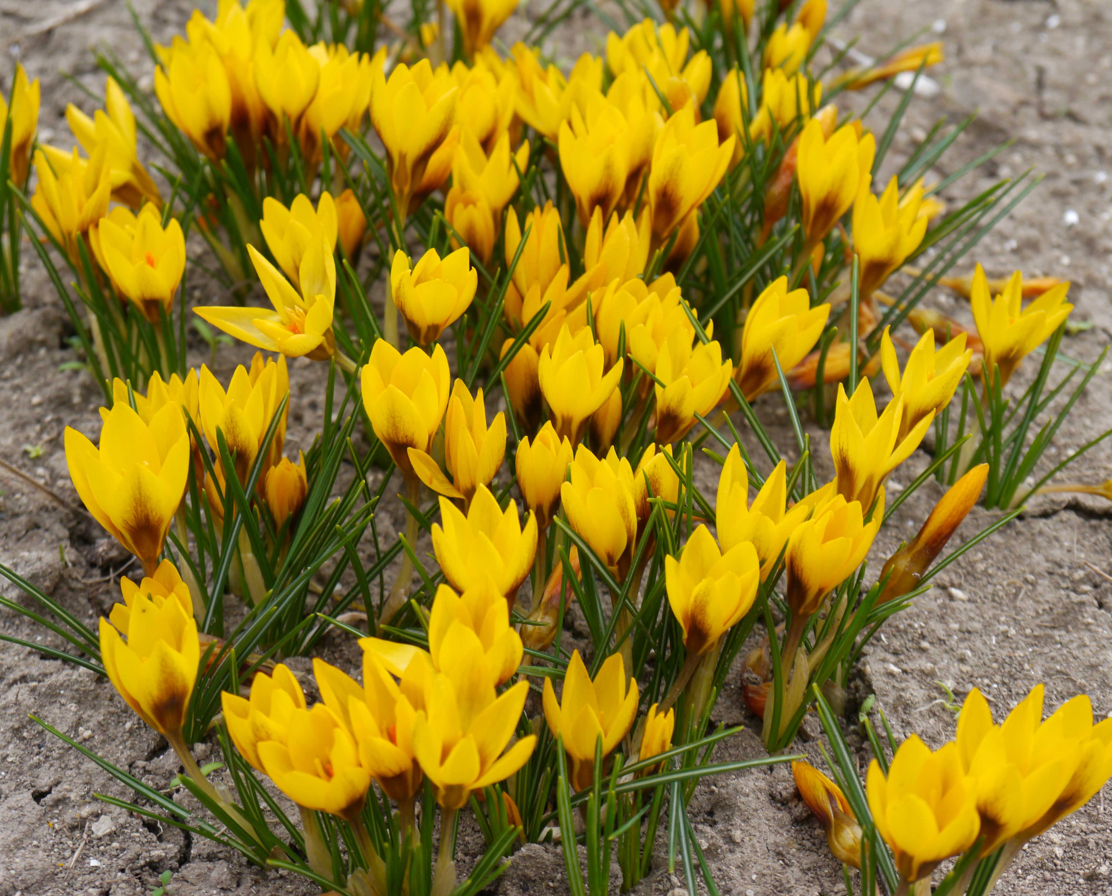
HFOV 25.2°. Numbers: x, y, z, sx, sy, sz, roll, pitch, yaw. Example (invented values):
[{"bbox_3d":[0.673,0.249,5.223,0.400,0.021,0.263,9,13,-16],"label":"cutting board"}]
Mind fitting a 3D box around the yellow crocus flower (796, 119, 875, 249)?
[{"bbox_3d":[0.089,-0.086,0.825,0.024,0.044,0.023,11,35,-8],"label":"yellow crocus flower"}]

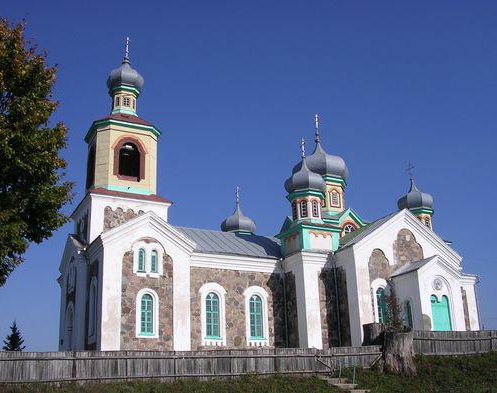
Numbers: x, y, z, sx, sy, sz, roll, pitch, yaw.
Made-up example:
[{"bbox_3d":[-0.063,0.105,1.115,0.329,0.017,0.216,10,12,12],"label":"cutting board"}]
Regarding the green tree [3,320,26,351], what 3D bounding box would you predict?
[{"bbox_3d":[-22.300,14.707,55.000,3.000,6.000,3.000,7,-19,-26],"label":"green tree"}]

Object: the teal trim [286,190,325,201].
[{"bbox_3d":[4.407,0.230,43.939,2.745,0.468,2.745,7,-19,-26],"label":"teal trim"}]

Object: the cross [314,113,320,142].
[{"bbox_3d":[6.083,-6.125,50.936,0.137,2.888,0.998,8,-21,-27],"label":"cross"}]

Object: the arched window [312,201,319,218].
[{"bbox_3d":[4.935,0.917,42.720,0.522,1.278,0.135,7,-19,-26],"label":"arched window"}]

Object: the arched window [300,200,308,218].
[{"bbox_3d":[4.112,0.922,42.646,0.522,1.278,0.135,-7,-18,16],"label":"arched window"}]

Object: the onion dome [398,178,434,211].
[{"bbox_3d":[14.631,0.015,50.567,3.060,2.970,3.060,7,-19,-26],"label":"onion dome"}]

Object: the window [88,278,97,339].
[{"bbox_3d":[-9.701,6.968,36.092,0.270,3.735,1.755,7,-19,-26],"label":"window"}]

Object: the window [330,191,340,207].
[{"bbox_3d":[7.085,0.114,47.038,0.977,1.491,0.168,8,-21,-27],"label":"window"}]

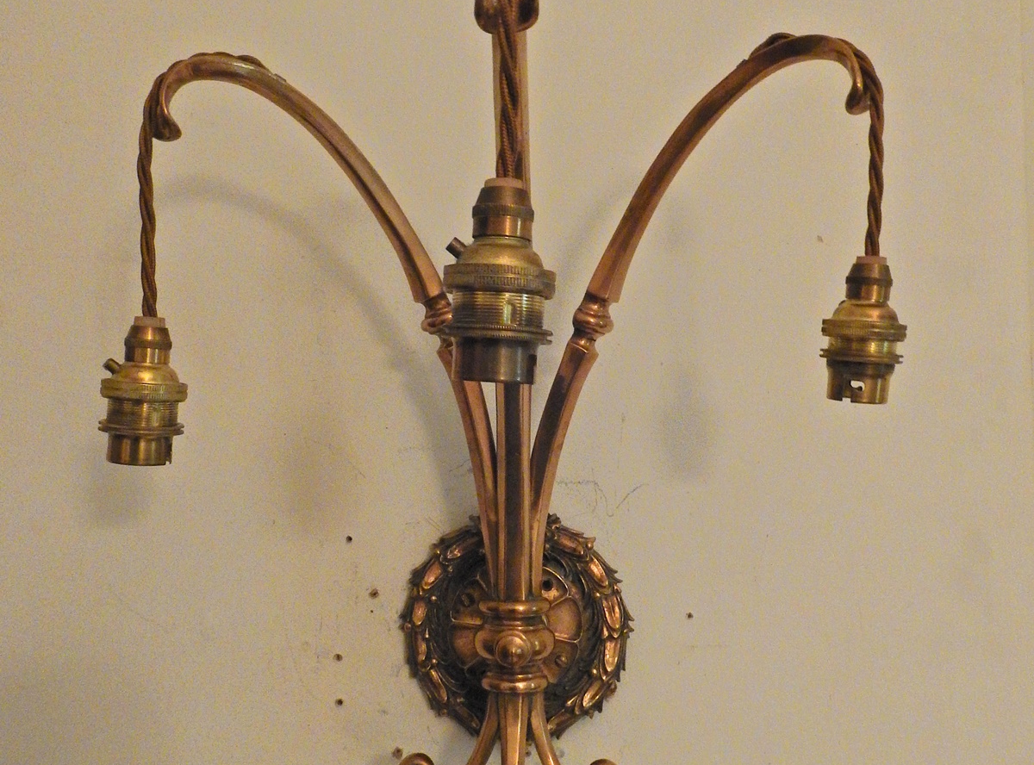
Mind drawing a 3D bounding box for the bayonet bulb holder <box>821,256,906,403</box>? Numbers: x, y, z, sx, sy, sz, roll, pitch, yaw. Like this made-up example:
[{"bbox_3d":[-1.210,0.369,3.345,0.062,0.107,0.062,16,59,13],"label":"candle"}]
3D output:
[{"bbox_3d":[0.151,-0.023,0.416,0.035,0.063,0.035,5,2,0],"label":"bayonet bulb holder"}]

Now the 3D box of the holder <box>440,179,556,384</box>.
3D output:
[{"bbox_3d":[-0.006,-0.031,0.297,0.035,0.063,0.035,3,2,0],"label":"holder"}]

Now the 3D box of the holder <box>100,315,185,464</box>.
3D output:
[{"bbox_3d":[-0.161,0.004,0.413,0.035,0.063,0.035,5,2,0],"label":"holder"}]

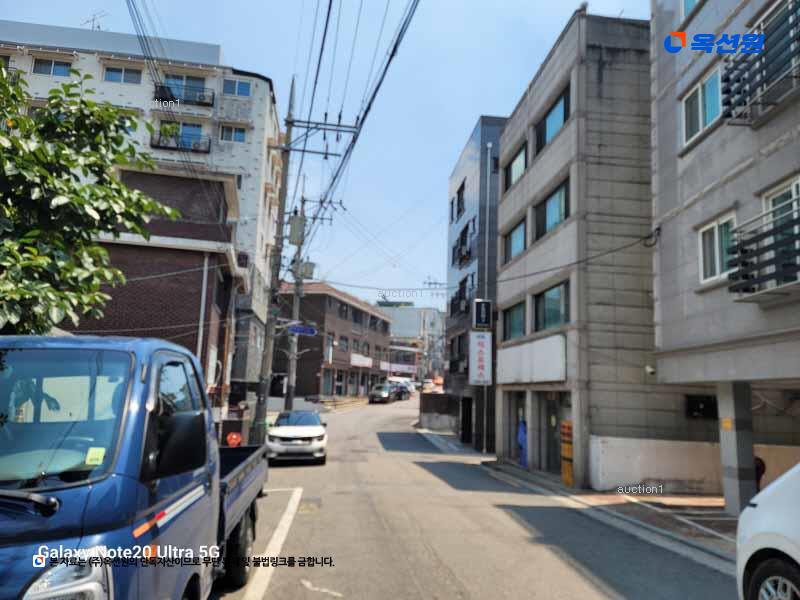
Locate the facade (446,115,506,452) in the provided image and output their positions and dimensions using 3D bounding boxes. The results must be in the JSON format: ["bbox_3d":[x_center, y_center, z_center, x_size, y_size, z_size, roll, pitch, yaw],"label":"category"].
[{"bbox_3d":[6.945,-0.351,31.019,7.500,15.700,8.000,3,-9,-5],"label":"facade"}]

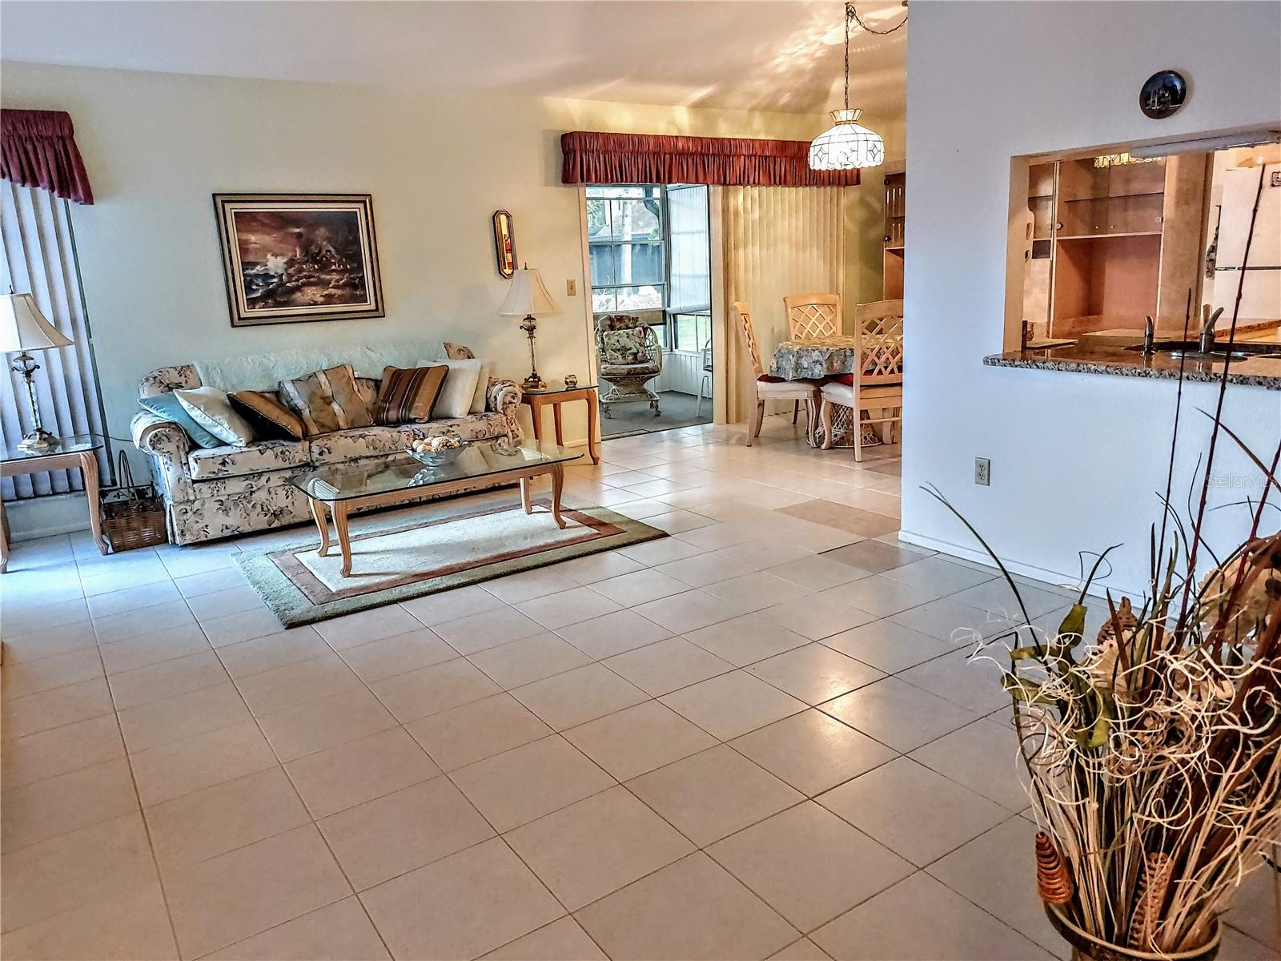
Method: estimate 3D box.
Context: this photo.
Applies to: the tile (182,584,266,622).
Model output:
[{"bbox_3d":[-1.687,0.510,3.748,0.335,0.010,0.335,-11,15,-33],"label":"tile"}]

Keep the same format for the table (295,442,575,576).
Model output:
[{"bbox_3d":[-0.987,0.113,4.439,1.345,0.400,0.710,-11,16,-33],"label":"table"}]

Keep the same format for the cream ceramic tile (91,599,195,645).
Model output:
[{"bbox_3d":[-1.974,0.561,3.552,0.335,0.010,0.335,-11,16,-33],"label":"cream ceramic tile"}]

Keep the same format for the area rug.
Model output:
[{"bbox_3d":[-0.912,0.315,4.386,1.810,0.015,1.190,-11,15,-33],"label":"area rug"}]

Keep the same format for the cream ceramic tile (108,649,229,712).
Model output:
[{"bbox_3d":[-1.594,0.673,3.022,0.335,0.010,0.335,-11,15,-33],"label":"cream ceramic tile"}]

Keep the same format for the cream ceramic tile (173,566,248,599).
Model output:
[{"bbox_3d":[-1.882,0.451,4.007,0.335,0.010,0.335,-11,16,-33],"label":"cream ceramic tile"}]

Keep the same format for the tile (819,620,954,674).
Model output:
[{"bbox_3d":[0.841,0.559,3.035,0.335,0.010,0.335,-11,16,-33],"label":"tile"}]

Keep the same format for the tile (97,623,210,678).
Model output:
[{"bbox_3d":[-1.801,0.624,3.305,0.336,0.010,0.336,-11,16,-33],"label":"tile"}]

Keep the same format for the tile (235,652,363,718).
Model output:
[{"bbox_3d":[-1.137,0.676,2.952,0.333,0.010,0.333,-11,16,-33],"label":"tile"}]

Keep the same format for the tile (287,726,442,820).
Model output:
[{"bbox_3d":[-0.738,0.770,2.361,0.332,0.010,0.327,-11,16,-33],"label":"tile"}]

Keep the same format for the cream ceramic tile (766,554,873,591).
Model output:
[{"bbox_3d":[0.765,0.396,3.812,0.333,0.010,0.333,-11,16,-33],"label":"cream ceramic tile"}]

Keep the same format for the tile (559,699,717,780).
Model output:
[{"bbox_3d":[-0.004,0.722,2.477,0.333,0.010,0.330,-11,16,-33],"label":"tile"}]

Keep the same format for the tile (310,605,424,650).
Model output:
[{"bbox_3d":[-1.048,0.563,3.407,0.333,0.010,0.333,-11,16,-33],"label":"tile"}]

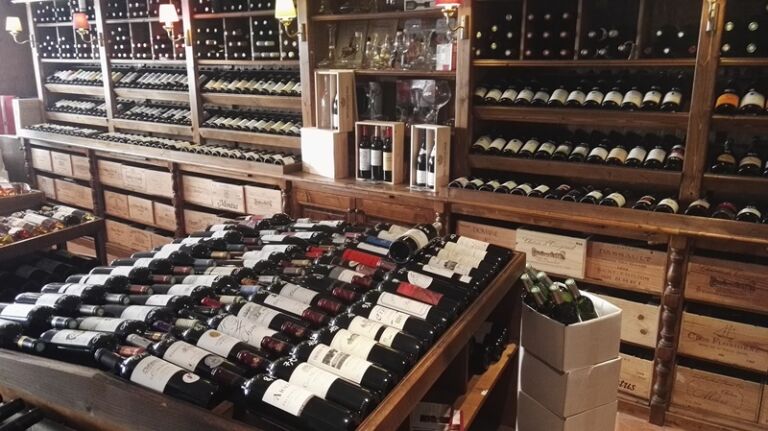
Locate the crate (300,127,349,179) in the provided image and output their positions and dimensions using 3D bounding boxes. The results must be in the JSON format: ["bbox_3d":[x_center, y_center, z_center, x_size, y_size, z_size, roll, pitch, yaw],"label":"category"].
[{"bbox_3d":[-0.375,-0.392,3.559,0.110,0.285,0.317,-14,20,-43],"label":"crate"}]

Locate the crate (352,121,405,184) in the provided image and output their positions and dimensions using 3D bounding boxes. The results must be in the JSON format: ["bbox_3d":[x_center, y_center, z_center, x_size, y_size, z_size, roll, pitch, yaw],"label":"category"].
[{"bbox_3d":[-0.022,-0.375,3.384,0.265,0.342,0.106,9,17,31],"label":"crate"}]

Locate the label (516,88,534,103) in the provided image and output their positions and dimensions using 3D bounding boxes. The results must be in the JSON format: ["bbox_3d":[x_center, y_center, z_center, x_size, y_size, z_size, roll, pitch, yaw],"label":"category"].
[{"bbox_3d":[0.708,-0.601,2.852,0.074,0.025,0.085,9,41,30],"label":"label"}]

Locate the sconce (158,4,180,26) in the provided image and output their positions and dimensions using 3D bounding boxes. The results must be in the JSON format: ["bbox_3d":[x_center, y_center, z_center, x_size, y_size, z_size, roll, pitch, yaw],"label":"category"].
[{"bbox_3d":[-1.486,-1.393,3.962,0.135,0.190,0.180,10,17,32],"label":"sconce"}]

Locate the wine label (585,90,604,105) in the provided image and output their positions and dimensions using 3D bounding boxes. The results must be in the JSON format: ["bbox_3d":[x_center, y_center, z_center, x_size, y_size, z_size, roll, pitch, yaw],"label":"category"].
[{"bbox_3d":[0.993,-0.557,2.687,0.075,0.025,0.085,9,41,30],"label":"wine label"}]

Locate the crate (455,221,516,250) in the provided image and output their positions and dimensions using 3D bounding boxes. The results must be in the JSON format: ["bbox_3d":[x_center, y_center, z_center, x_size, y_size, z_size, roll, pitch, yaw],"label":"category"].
[{"bbox_3d":[0.641,0.091,3.111,0.335,0.190,0.420,10,18,33],"label":"crate"}]

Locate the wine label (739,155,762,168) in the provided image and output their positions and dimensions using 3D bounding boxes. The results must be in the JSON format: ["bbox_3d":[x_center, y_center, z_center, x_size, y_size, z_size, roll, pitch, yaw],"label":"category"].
[{"bbox_3d":[1.556,-0.230,2.420,0.078,0.025,0.065,9,39,30],"label":"wine label"}]

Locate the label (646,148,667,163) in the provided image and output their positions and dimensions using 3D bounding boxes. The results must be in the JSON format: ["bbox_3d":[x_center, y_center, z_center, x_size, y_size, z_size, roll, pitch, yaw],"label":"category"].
[{"bbox_3d":[1.252,-0.271,2.619,0.076,0.035,0.095,8,37,29],"label":"label"}]

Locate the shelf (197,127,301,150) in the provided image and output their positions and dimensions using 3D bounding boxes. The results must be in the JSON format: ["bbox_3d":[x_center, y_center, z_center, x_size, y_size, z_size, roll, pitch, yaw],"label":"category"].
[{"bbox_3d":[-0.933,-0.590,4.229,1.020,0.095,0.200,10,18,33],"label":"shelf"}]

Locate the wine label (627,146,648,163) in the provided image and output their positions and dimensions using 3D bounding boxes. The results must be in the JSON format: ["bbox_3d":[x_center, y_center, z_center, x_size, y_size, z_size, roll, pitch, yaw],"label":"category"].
[{"bbox_3d":[1.176,-0.283,2.643,0.076,0.025,0.082,9,39,30],"label":"wine label"}]

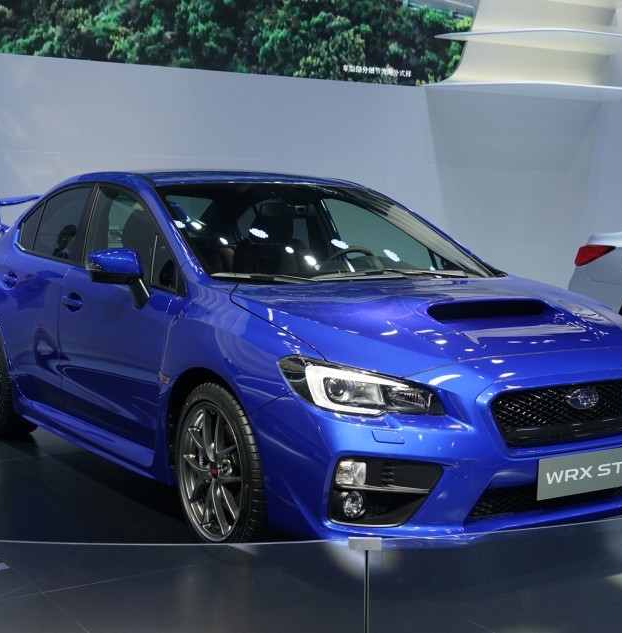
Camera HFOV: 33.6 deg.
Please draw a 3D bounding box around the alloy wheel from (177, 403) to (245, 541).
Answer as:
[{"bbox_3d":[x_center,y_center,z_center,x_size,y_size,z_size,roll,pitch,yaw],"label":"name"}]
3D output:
[{"bbox_3d":[-0.270,0.547,3.721,0.215,0.495,0.495,-2,5,-34],"label":"alloy wheel"}]

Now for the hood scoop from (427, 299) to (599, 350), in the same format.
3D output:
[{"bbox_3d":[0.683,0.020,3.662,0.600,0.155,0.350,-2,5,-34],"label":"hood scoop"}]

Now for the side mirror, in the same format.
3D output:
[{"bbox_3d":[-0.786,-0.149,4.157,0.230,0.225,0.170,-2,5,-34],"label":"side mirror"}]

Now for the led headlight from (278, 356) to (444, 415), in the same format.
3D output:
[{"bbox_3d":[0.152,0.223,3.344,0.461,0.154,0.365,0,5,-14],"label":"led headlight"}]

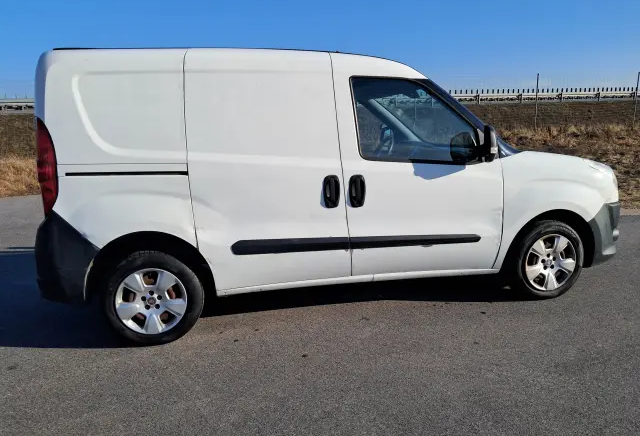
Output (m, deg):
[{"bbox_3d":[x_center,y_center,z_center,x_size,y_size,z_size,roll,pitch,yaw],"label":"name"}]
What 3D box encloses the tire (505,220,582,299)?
[{"bbox_3d":[1.685,0.302,3.753,0.608,0.600,0.194,-4,11,-12],"label":"tire"}]

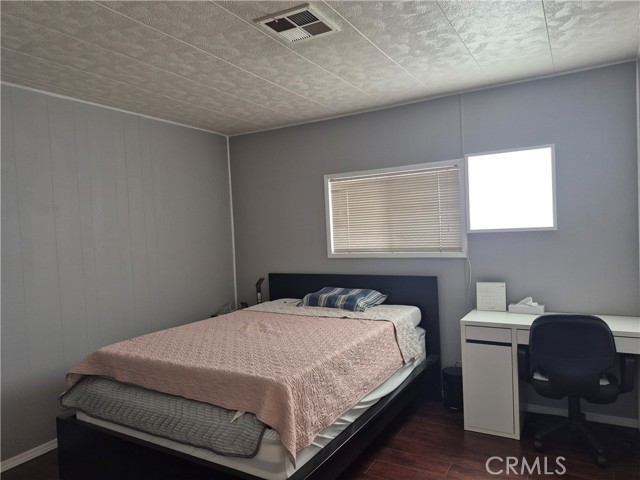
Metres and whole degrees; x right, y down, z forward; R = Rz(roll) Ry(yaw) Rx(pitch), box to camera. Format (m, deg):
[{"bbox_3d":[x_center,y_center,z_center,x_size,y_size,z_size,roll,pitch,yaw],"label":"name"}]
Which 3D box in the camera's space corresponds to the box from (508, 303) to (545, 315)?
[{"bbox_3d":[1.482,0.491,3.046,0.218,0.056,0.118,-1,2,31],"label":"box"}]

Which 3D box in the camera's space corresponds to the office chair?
[{"bbox_3d":[1.598,0.844,2.674,0.610,0.860,0.590,-1,2,31],"label":"office chair"}]

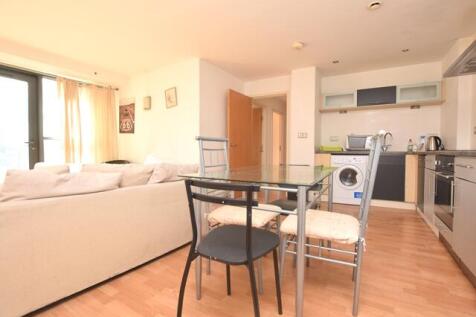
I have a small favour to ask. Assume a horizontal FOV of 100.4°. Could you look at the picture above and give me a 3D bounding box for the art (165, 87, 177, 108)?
[{"bbox_3d":[-1.234,-1.111,3.651,0.283,0.378,0.025,-4,0,29],"label":"art"}]

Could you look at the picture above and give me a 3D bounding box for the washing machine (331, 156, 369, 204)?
[{"bbox_3d":[2.065,0.371,3.707,0.590,0.860,0.570,1,2,21],"label":"washing machine"}]

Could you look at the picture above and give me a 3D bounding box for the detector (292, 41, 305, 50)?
[{"bbox_3d":[0.868,-1.626,2.846,0.155,0.045,0.155,1,2,21],"label":"detector"}]

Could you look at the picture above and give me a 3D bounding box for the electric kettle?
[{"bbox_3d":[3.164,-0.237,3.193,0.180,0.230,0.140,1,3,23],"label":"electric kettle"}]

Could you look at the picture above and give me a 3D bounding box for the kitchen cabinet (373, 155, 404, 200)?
[{"bbox_3d":[2.574,0.308,3.538,0.500,0.750,0.570,1,2,21],"label":"kitchen cabinet"}]

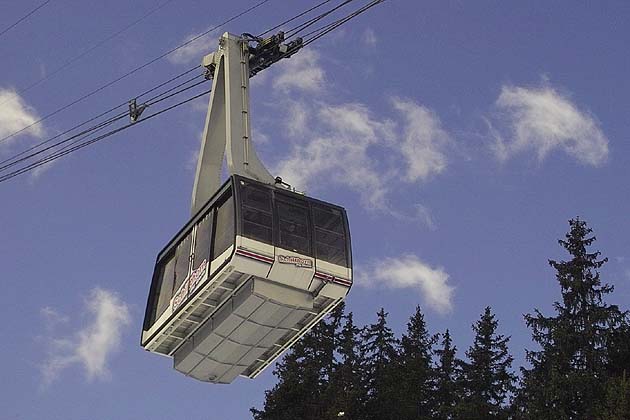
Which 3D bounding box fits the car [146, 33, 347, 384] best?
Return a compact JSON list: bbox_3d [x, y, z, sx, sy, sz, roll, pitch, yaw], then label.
[{"bbox_3d":[-1.680,-0.694,39.106,3.100,9.517,5.859,17,-35,-22],"label":"car"}]

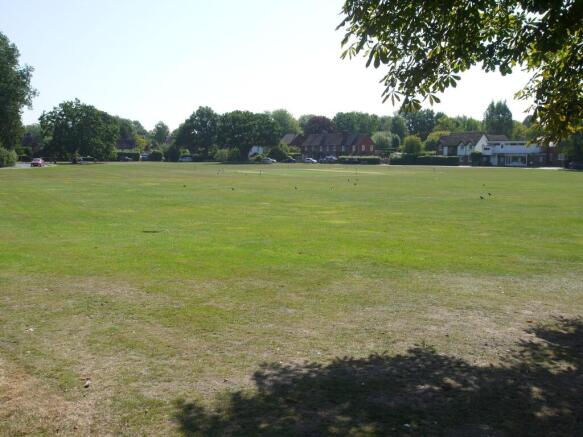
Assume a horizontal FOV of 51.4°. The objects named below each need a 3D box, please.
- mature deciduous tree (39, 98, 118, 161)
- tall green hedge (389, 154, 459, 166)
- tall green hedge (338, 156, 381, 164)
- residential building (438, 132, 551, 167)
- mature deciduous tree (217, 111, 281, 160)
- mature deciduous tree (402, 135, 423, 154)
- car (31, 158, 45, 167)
[{"bbox_3d":[-50.949,-20.858,145.000,18.000,15.600,17.000,-2,6,-21],"label":"mature deciduous tree"},{"bbox_3d":[32.252,-14.065,147.000,16.800,2.700,1.900,4,6,30],"label":"tall green hedge"},{"bbox_3d":[18.284,-15.622,163.000,11.000,2.100,1.600,2,6,14],"label":"tall green hedge"},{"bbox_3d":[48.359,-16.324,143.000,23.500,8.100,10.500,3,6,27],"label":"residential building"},{"bbox_3d":[-10.878,-21.108,157.000,15.500,13.600,15.000,0,6,-4],"label":"mature deciduous tree"},{"bbox_3d":[31.138,-17.705,156.000,5.300,7.500,5.300,1,6,11],"label":"mature deciduous tree"},{"bbox_3d":[-43.038,-9.481,103.000,1.700,1.450,4.000,-1,6,-15],"label":"car"}]

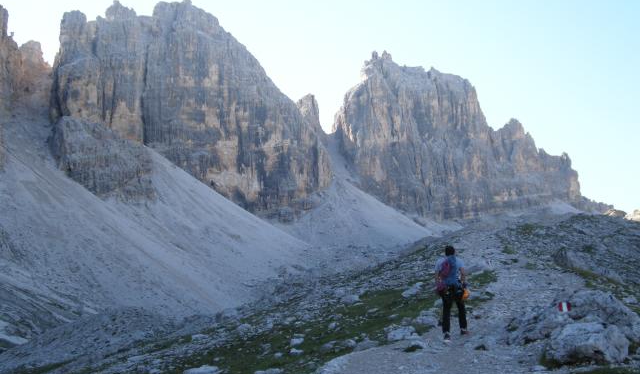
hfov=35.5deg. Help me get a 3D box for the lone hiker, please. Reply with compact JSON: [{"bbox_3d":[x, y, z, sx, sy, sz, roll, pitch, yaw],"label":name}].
[{"bbox_3d":[2.451,1.973,18.500,0.610,1.750,0.480,-1,-5,7],"label":"lone hiker"}]

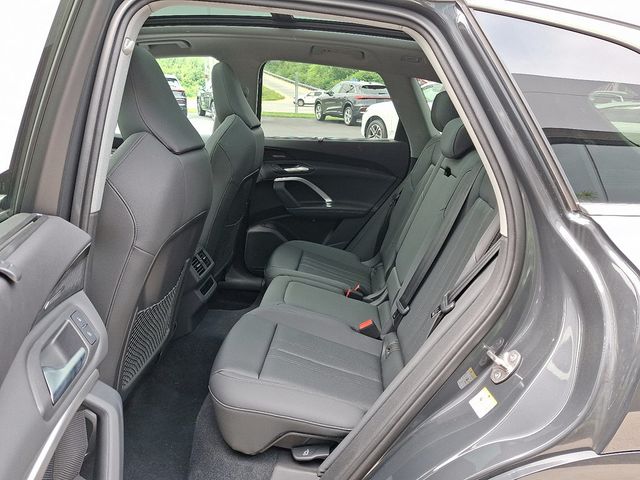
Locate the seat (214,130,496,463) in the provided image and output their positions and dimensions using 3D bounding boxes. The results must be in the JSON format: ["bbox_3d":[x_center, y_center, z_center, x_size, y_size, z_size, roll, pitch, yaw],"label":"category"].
[{"bbox_3d":[0.135,-0.043,1.559,0.803,0.819,1.329,1,18,3],"label":"seat"}]

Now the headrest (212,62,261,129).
[{"bbox_3d":[-0.322,-0.568,1.812,0.170,0.254,0.278,1,18,3],"label":"headrest"}]

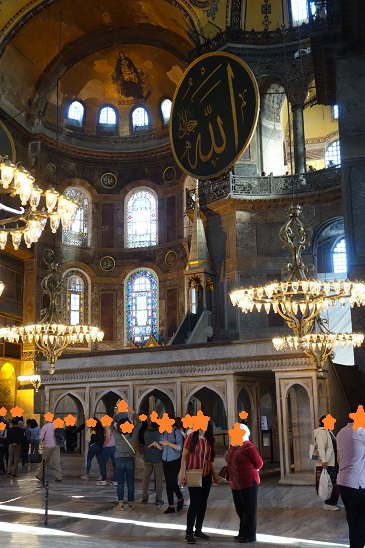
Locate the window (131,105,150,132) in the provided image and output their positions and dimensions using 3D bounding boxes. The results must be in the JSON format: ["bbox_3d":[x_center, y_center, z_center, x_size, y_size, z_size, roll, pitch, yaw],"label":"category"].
[{"bbox_3d":[-3.351,-12.408,52.209,1.530,2.100,0.400,-5,-13,17],"label":"window"}]

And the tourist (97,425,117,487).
[{"bbox_3d":[-1.822,4.288,15.961,0.450,1.620,0.450,-5,-13,17],"label":"tourist"}]

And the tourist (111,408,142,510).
[{"bbox_3d":[-1.039,3.400,12.139,0.580,1.791,0.420,1,-13,-8],"label":"tourist"}]

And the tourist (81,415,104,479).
[{"bbox_3d":[-2.367,4.665,17.468,0.560,1.656,0.430,-6,-13,22],"label":"tourist"}]

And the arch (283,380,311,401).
[{"bbox_3d":[2.822,2.857,16.034,0.718,0.480,0.180,-8,-14,29],"label":"arch"}]

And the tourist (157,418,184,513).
[{"bbox_3d":[-0.192,3.265,11.347,0.450,1.620,0.480,10,-16,-40],"label":"tourist"}]

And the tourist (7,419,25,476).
[{"bbox_3d":[-4.977,5.168,19.623,0.520,1.692,0.350,-1,-12,0],"label":"tourist"}]

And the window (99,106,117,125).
[{"bbox_3d":[-5.960,-12.516,51.995,1.400,1.650,0.400,1,-12,-11],"label":"window"}]

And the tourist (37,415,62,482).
[{"bbox_3d":[-3.513,4.605,17.395,0.580,1.782,0.470,-9,-15,31],"label":"tourist"}]

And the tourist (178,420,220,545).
[{"bbox_3d":[0.208,2.701,8.739,0.520,1.651,0.350,0,-12,-6],"label":"tourist"}]

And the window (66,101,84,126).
[{"bbox_3d":[-8.327,-12.491,50.920,1.450,1.950,0.400,8,-15,-37],"label":"window"}]

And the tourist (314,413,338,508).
[{"bbox_3d":[2.473,3.218,11.230,0.460,1.580,0.480,-3,-12,11],"label":"tourist"}]

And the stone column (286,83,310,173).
[{"bbox_3d":[6.047,-7.318,34.358,0.920,5.741,0.920,-7,-14,26],"label":"stone column"}]

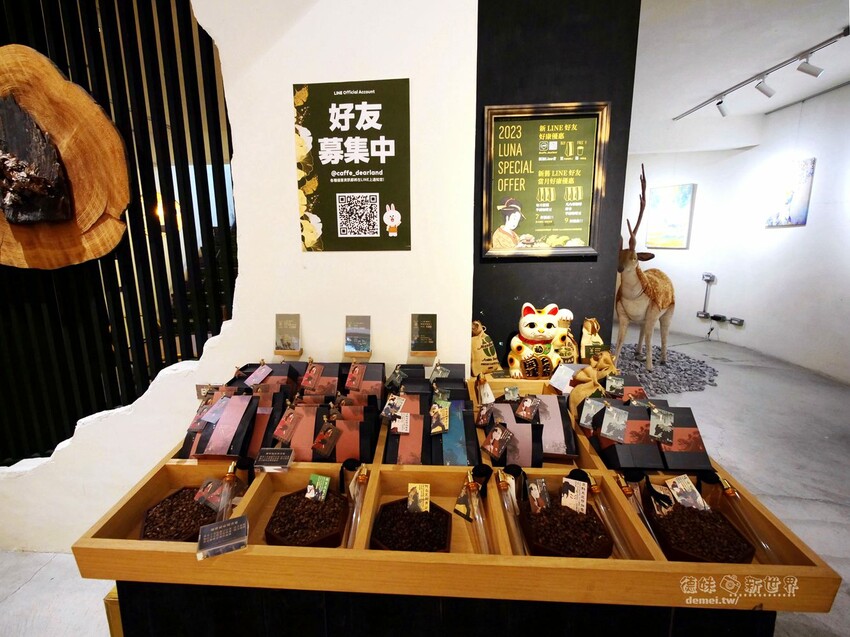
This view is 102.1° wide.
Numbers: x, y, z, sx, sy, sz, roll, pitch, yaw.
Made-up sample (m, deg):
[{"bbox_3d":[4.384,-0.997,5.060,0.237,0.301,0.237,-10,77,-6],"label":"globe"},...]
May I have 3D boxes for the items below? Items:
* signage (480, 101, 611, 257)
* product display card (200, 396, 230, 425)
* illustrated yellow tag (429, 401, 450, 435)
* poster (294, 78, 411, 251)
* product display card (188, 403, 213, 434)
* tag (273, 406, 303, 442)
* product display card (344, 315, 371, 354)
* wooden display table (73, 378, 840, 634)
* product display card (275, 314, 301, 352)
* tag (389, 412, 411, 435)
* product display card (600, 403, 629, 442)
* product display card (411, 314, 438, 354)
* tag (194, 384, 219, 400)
[{"bbox_3d":[0.413,-0.473,1.202,0.405,0.507,0.030,0,10,5],"label":"signage"},{"bbox_3d":[-0.628,0.281,1.055,0.054,0.006,0.088,13,40,18],"label":"product display card"},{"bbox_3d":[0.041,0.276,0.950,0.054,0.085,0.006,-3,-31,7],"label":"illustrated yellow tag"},{"bbox_3d":[-0.262,-0.549,1.261,0.420,0.594,0.006,0,8,5],"label":"poster"},{"bbox_3d":[-0.685,0.308,1.065,0.054,0.006,0.088,-2,44,14],"label":"product display card"},{"bbox_3d":[-0.379,0.296,0.950,0.054,0.085,0.006,23,-22,0],"label":"tag"},{"bbox_3d":[-0.258,0.061,1.328,0.097,0.143,0.010,0,3,5],"label":"product display card"},{"bbox_3d":[0.039,0.715,1.064,1.449,0.886,0.758,0,8,3],"label":"wooden display table"},{"bbox_3d":[-0.538,0.055,1.352,0.097,0.143,0.010,0,3,5],"label":"product display card"},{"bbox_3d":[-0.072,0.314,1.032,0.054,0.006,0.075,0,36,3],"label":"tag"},{"bbox_3d":[0.500,0.280,0.905,0.055,0.085,0.006,9,-25,26],"label":"product display card"},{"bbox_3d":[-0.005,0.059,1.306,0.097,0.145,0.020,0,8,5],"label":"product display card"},{"bbox_3d":[-0.649,0.222,1.030,0.080,0.054,0.006,2,-21,-7],"label":"tag"}]

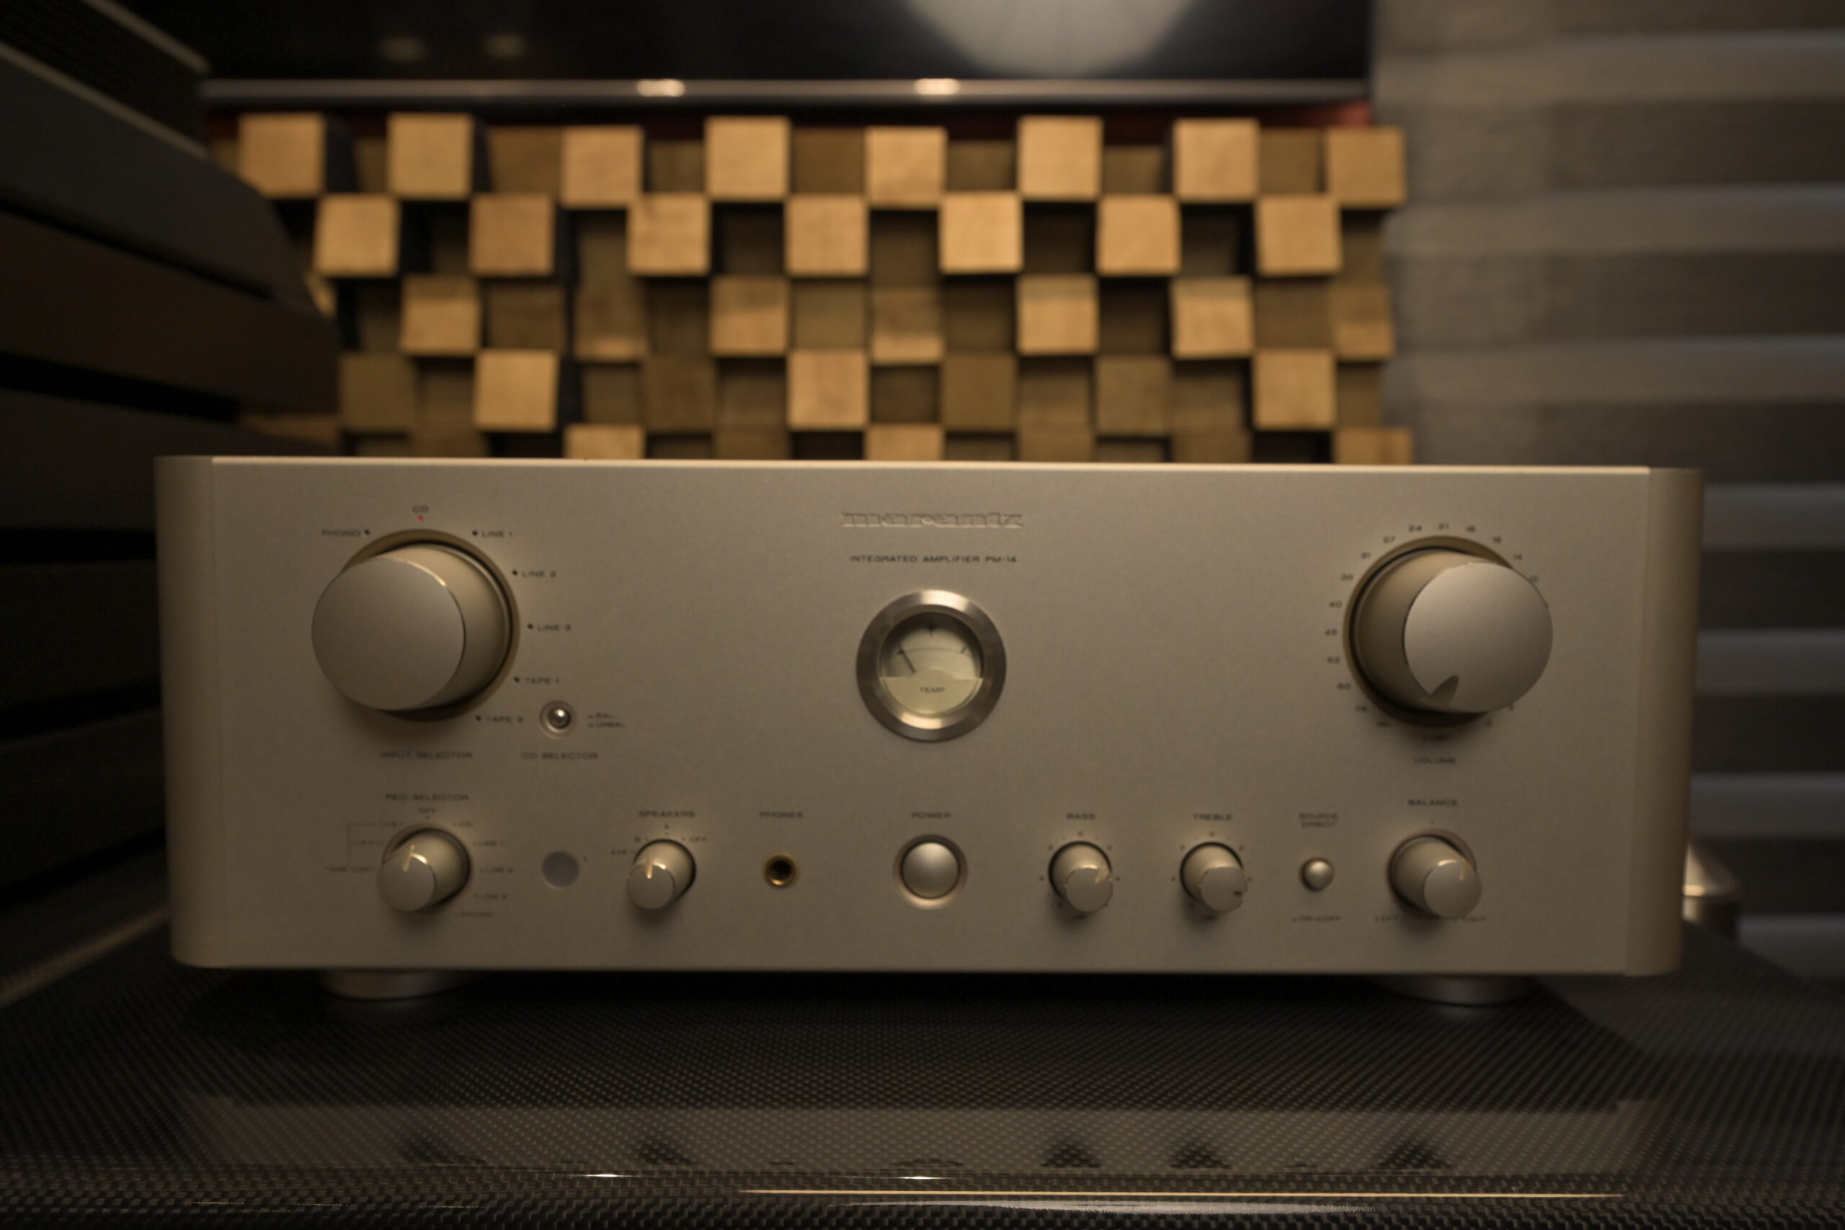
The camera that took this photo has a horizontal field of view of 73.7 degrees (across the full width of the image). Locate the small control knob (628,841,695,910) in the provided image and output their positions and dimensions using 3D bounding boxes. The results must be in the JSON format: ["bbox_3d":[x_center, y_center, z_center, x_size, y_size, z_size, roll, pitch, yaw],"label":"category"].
[{"bbox_3d":[-0.074,0.074,0.344,0.016,0.016,0.016,0,4,0],"label":"small control knob"}]

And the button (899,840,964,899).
[{"bbox_3d":[0.003,0.074,0.352,0.017,0.017,0.007,0,4,0],"label":"button"}]

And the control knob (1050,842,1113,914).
[{"bbox_3d":[0.046,0.075,0.345,0.016,0.016,0.016,0,4,0],"label":"control knob"}]

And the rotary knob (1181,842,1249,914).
[{"bbox_3d":[0.083,0.075,0.346,0.016,0.016,0.016,0,4,0],"label":"rotary knob"}]

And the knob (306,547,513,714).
[{"bbox_3d":[-0.141,0.004,0.336,0.046,0.046,0.024,0,4,0],"label":"knob"}]

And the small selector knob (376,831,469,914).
[{"bbox_3d":[-0.141,0.073,0.344,0.022,0.022,0.015,0,4,0],"label":"small selector knob"}]

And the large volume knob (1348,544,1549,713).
[{"bbox_3d":[0.147,0.006,0.338,0.046,0.046,0.024,0,4,0],"label":"large volume knob"}]

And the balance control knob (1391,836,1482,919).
[{"bbox_3d":[0.147,0.075,0.347,0.022,0.022,0.015,0,4,0],"label":"balance control knob"}]

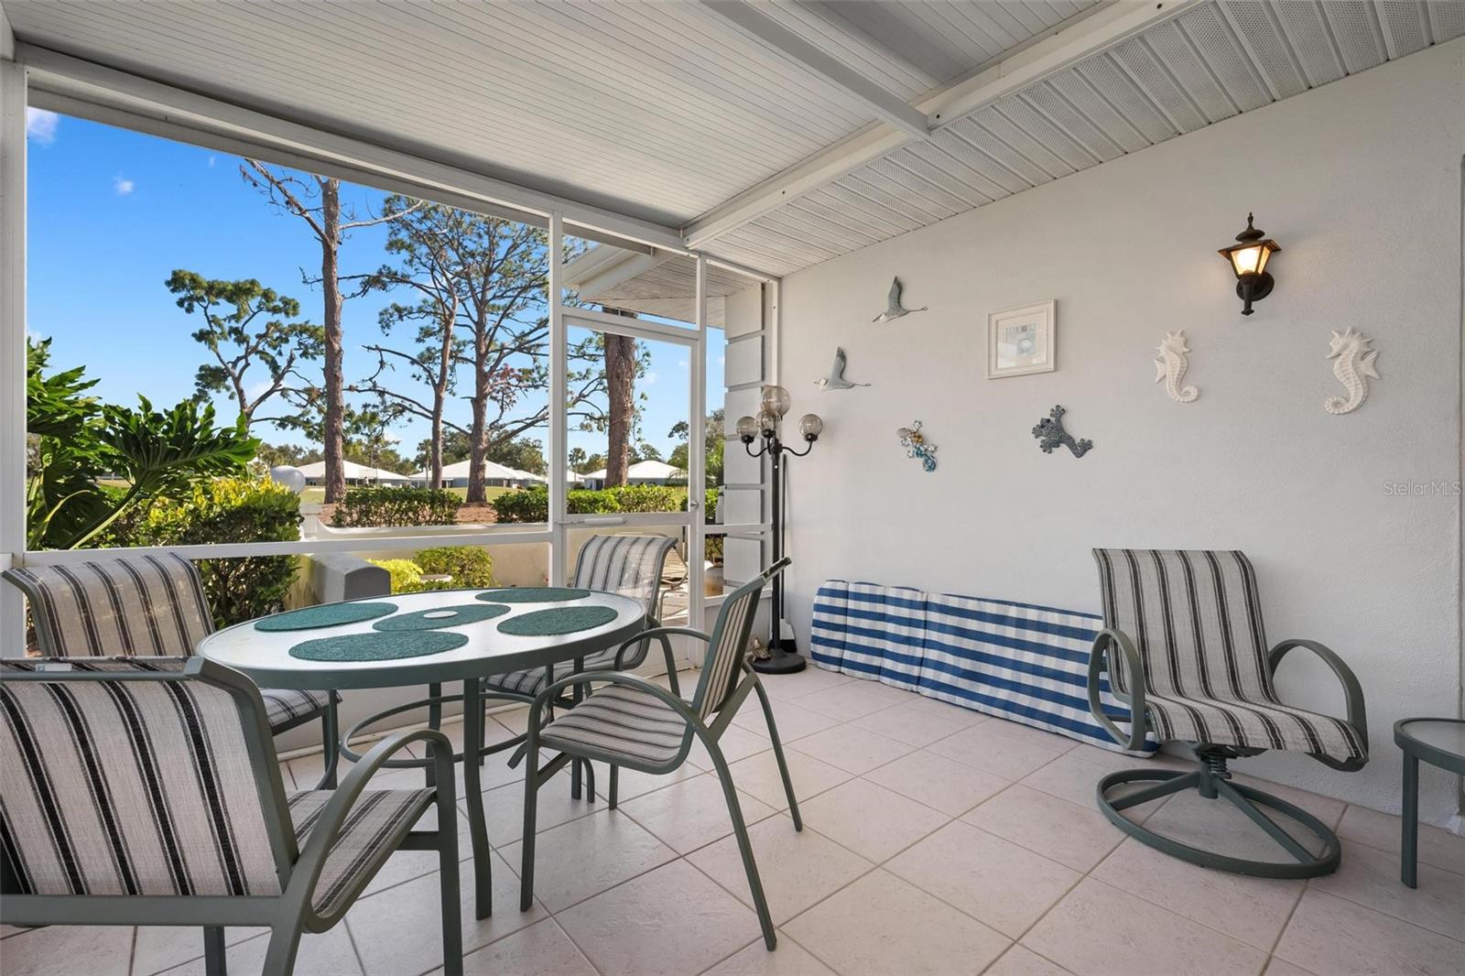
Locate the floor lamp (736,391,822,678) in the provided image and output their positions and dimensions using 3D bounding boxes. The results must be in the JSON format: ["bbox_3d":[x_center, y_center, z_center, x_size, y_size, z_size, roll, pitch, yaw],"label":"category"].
[{"bbox_3d":[0.282,0.230,4.069,0.547,1.768,0.531,0,0,0],"label":"floor lamp"}]

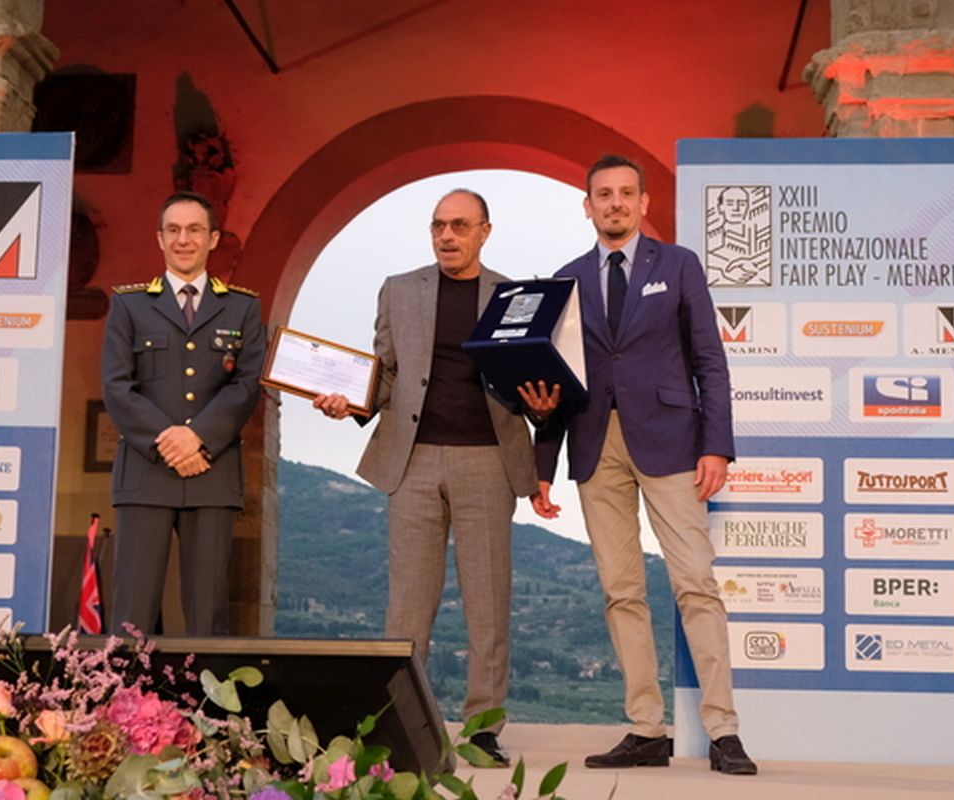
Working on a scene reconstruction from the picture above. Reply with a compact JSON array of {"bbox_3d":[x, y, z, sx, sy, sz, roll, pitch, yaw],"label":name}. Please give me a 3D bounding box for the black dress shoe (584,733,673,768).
[{"bbox_3d":[0.447,1.028,5.006,0.290,0.100,0.105,5,-8,-25],"label":"black dress shoe"}]

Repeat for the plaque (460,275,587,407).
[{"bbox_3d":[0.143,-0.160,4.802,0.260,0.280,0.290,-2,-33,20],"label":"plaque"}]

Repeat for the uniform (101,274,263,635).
[{"bbox_3d":[-0.926,0.316,5.251,0.500,1.444,0.340,2,-8,-8],"label":"uniform"}]

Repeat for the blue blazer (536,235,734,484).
[{"bbox_3d":[0.474,-0.128,5.091,0.570,0.760,0.330,0,-8,12],"label":"blue blazer"}]

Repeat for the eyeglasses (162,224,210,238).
[{"bbox_3d":[-0.910,-0.529,5.341,0.140,0.040,0.145,1,-7,-2],"label":"eyeglasses"}]

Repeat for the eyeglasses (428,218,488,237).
[{"bbox_3d":[-0.056,-0.525,5.171,0.145,0.048,0.145,-3,-8,26],"label":"eyeglasses"}]

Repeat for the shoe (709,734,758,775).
[{"bbox_3d":[0.746,1.021,4.904,0.105,0.100,0.290,3,-8,-14],"label":"shoe"}]

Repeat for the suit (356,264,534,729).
[{"bbox_3d":[-0.097,0.300,5.053,0.540,1.455,0.400,1,-7,-3],"label":"suit"}]

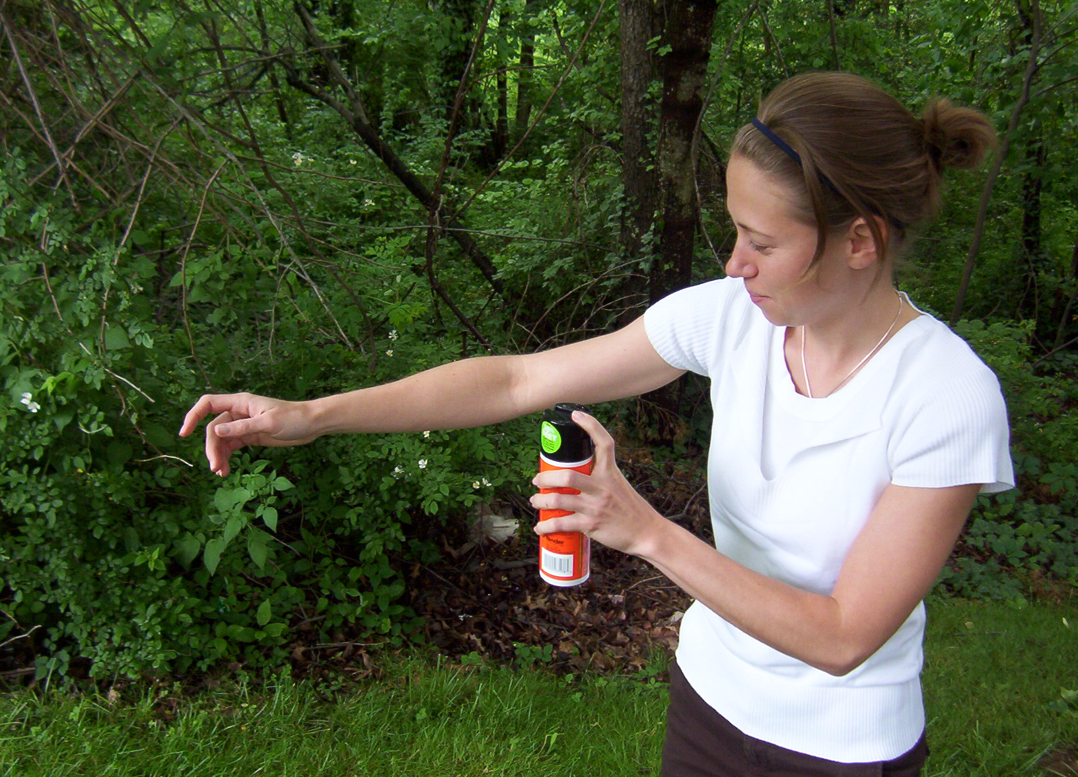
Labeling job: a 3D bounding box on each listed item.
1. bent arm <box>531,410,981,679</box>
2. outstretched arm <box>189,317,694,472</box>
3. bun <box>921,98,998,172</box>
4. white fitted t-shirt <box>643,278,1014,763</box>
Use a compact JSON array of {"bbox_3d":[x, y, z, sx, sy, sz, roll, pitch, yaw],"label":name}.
[{"bbox_3d":[0.223,0.163,1.185,0.455,0.285,0.140,0,20,0],"label":"bent arm"},{"bbox_3d":[-0.125,0.007,1.285,0.570,0.115,0.115,-10,21,-7],"label":"outstretched arm"},{"bbox_3d":[0.455,-0.275,1.220,0.080,0.078,0.078,-7,21,-19],"label":"bun"},{"bbox_3d":[0.332,0.138,1.320,0.440,0.525,0.260,12,23,31],"label":"white fitted t-shirt"}]

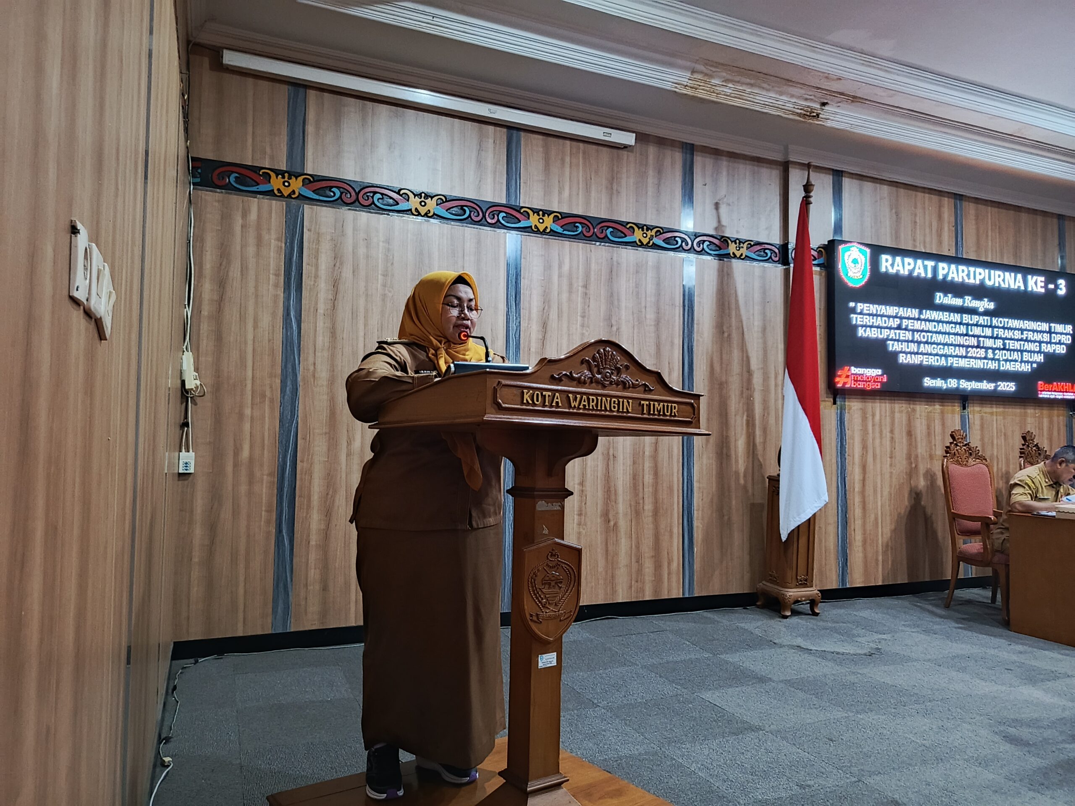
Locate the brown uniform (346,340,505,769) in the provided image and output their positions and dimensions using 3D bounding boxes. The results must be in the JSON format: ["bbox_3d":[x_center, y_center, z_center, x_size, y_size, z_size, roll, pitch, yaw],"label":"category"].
[{"bbox_3d":[-0.335,0.447,2.220,0.540,1.300,0.430,4,-6,-45],"label":"brown uniform"}]

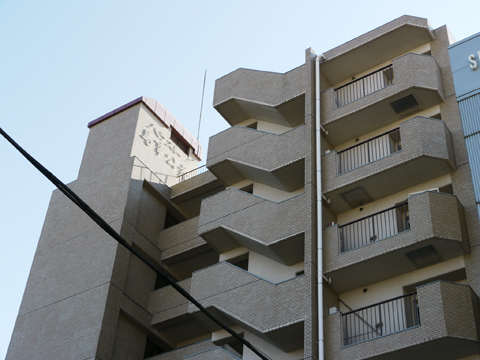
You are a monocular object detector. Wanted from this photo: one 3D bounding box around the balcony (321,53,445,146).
[{"bbox_3d":[4.069,-2.394,25.650,3.465,1.449,0.949,-22,-50,25],"label":"balcony"}]

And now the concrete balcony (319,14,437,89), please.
[{"bbox_3d":[4.193,-4.079,27.264,3.465,0.422,0.949,-22,-50,25],"label":"concrete balcony"}]

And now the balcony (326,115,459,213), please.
[{"bbox_3d":[3.924,-0.438,23.776,3.465,1.449,0.949,-22,-50,25],"label":"balcony"}]

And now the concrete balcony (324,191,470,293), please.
[{"bbox_3d":[3.779,1.518,21.903,3.465,1.449,0.949,-22,-50,25],"label":"concrete balcony"}]

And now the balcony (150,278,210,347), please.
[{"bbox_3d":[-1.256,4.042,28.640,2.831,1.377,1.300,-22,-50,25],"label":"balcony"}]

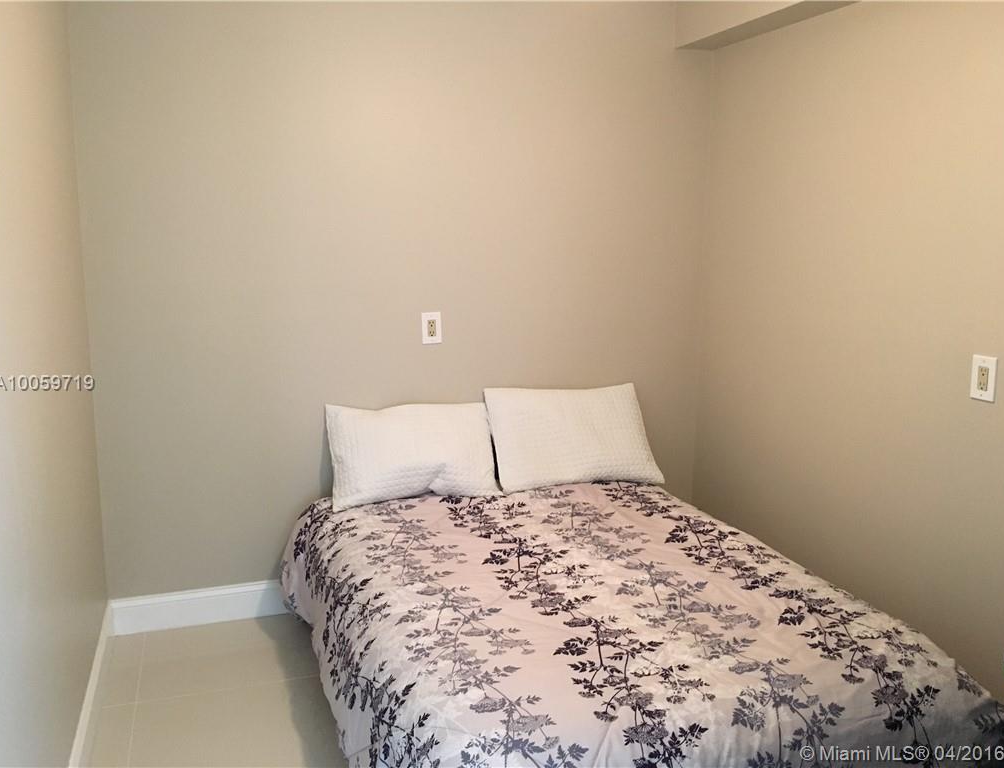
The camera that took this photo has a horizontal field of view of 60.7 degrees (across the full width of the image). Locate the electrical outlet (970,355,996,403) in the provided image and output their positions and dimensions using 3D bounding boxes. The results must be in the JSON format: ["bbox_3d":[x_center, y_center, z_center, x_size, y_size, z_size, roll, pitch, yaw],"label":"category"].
[{"bbox_3d":[1.344,-0.018,2.397,0.009,0.123,0.079,-3,11,-19],"label":"electrical outlet"}]

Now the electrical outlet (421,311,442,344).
[{"bbox_3d":[-0.276,-0.220,3.363,0.079,0.123,0.009,-3,11,-19],"label":"electrical outlet"}]

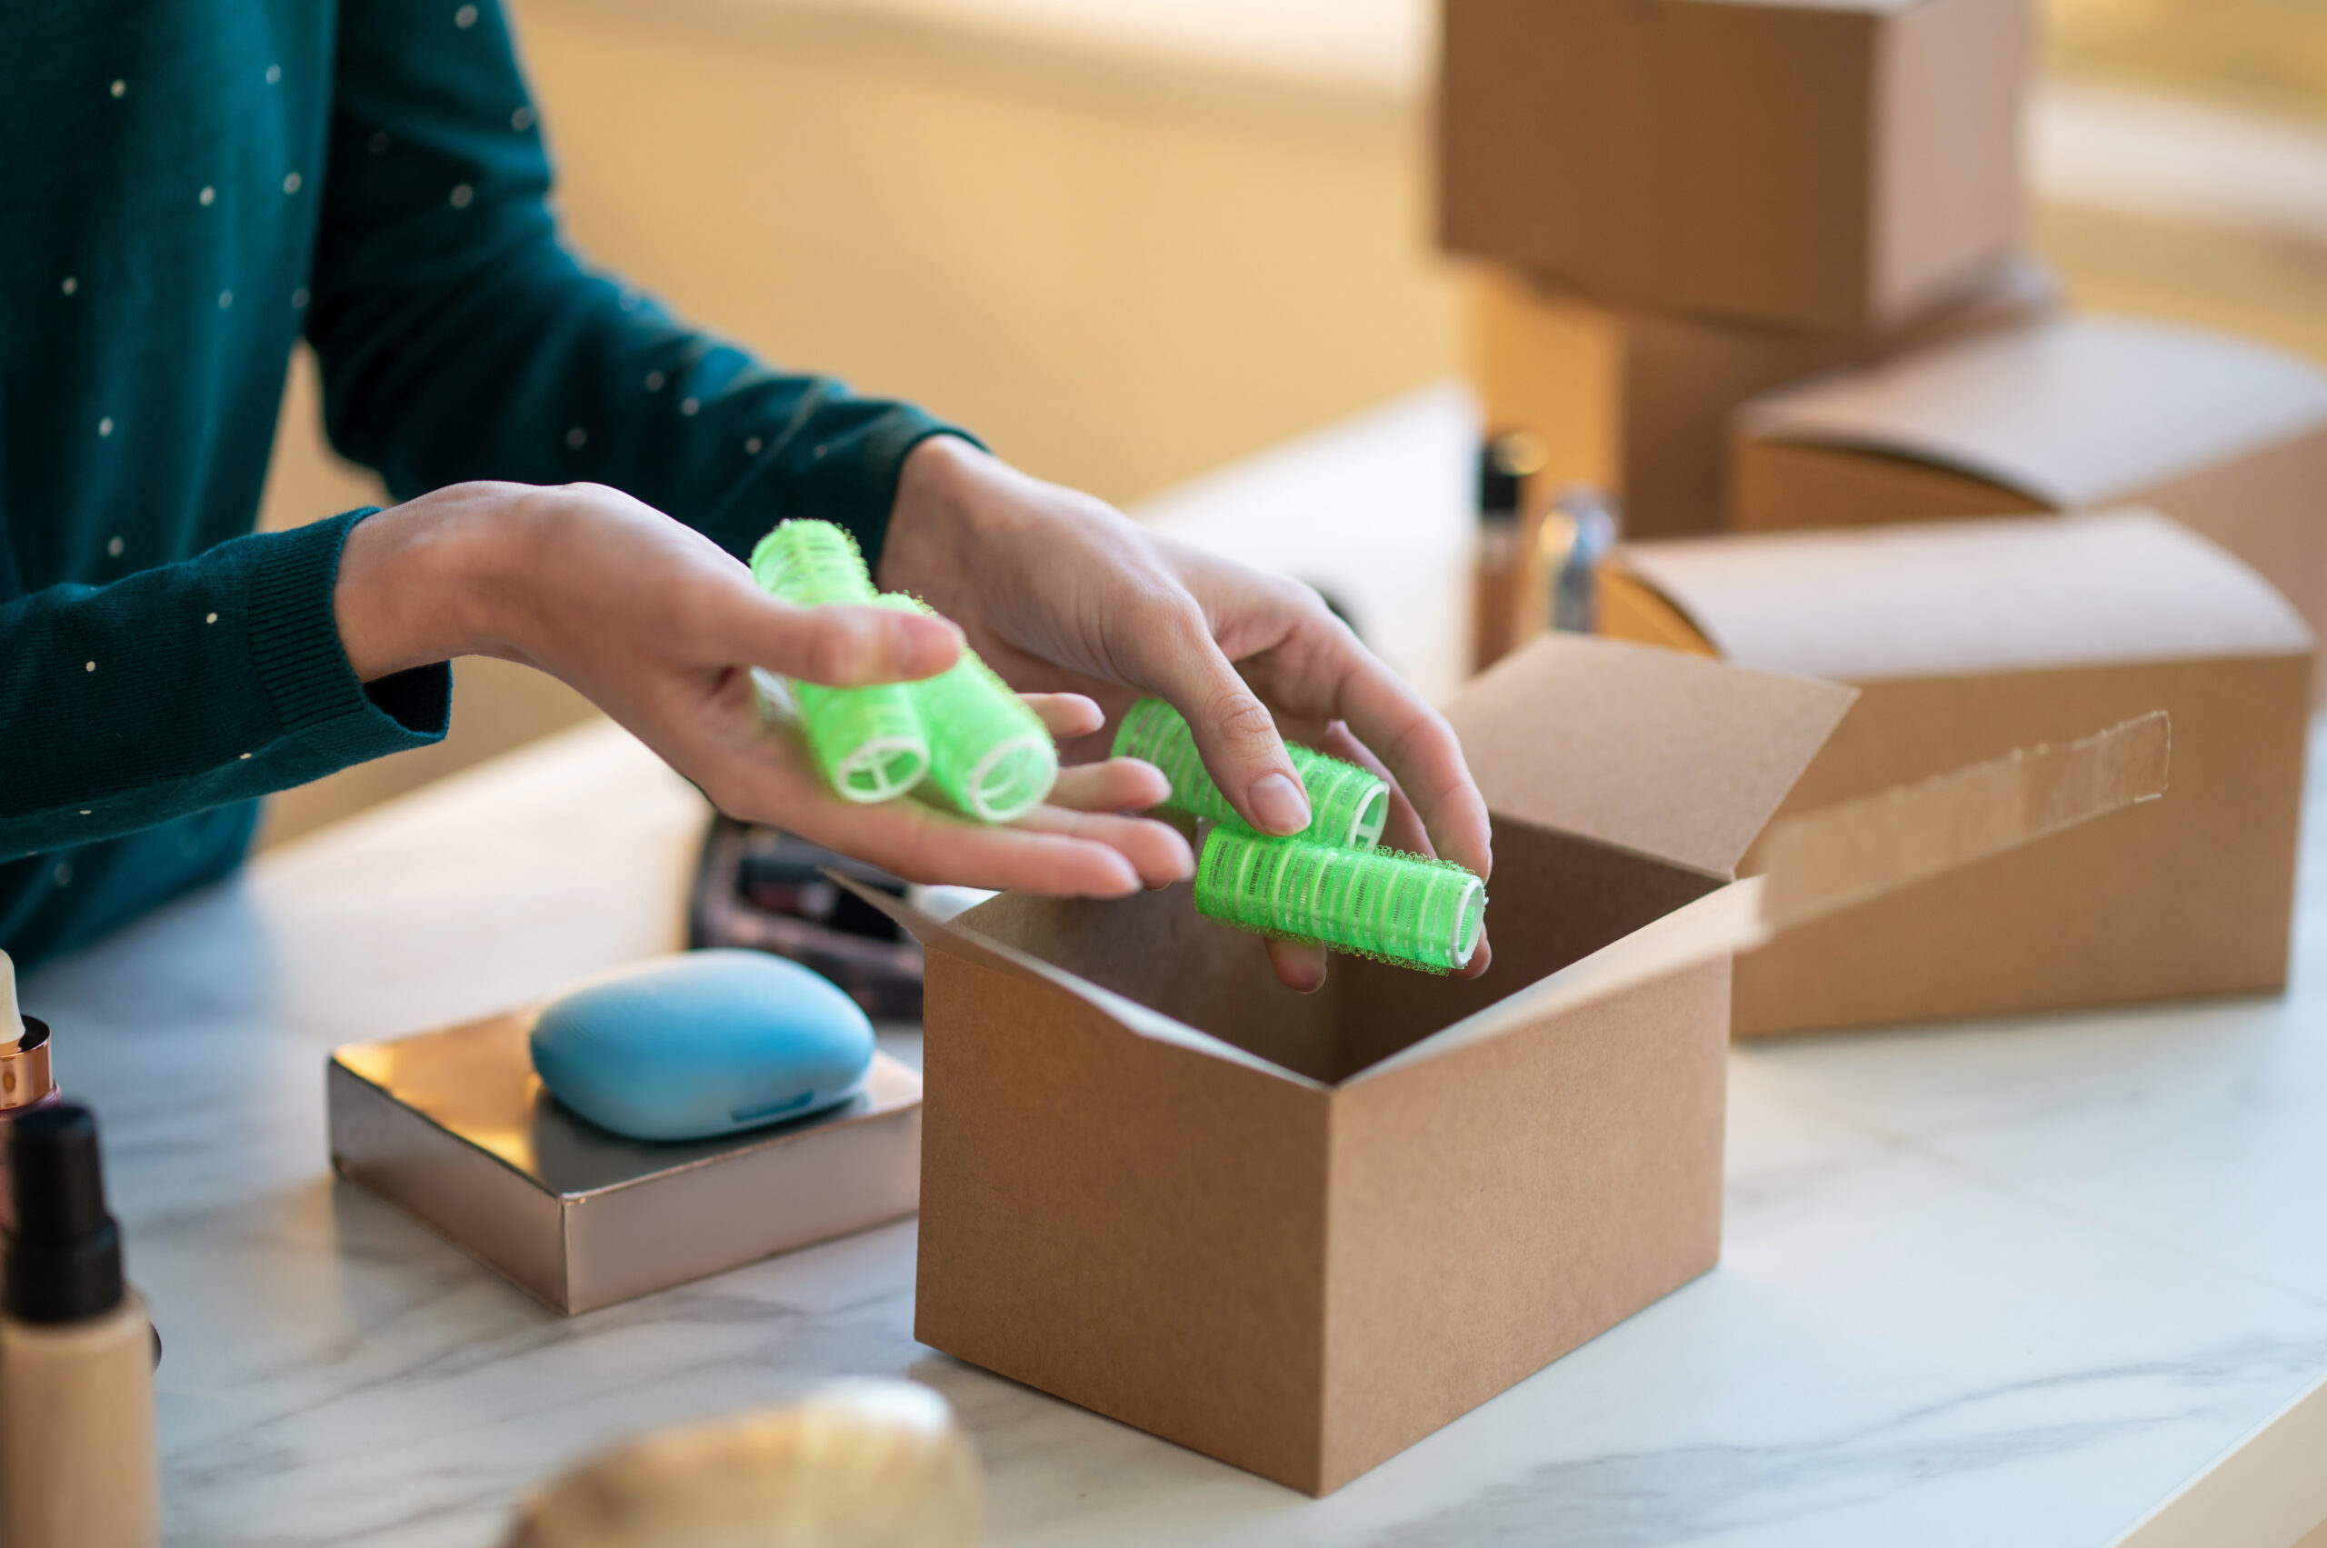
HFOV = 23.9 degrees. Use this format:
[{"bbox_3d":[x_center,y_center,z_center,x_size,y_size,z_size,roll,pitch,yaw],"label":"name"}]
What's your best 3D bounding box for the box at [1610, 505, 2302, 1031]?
[{"bbox_3d":[0.215,-0.004,1.516,0.160,0.104,0.117,-4,21,-13],"label":"box"}]

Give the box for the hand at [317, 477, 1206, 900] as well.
[{"bbox_3d":[-0.085,-0.019,1.197,0.193,0.056,0.084,17,31,12],"label":"hand"}]

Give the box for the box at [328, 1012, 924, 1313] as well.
[{"bbox_3d":[-0.129,0.088,1.356,0.112,0.030,0.105,-15,26,-36],"label":"box"}]

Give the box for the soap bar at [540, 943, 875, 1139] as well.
[{"bbox_3d":[-0.111,0.063,1.333,0.082,0.033,0.066,-11,24,-30],"label":"soap bar"}]

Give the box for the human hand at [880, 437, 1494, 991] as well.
[{"bbox_3d":[0.010,-0.015,1.275,0.163,0.073,0.083,38,19,13],"label":"human hand"}]

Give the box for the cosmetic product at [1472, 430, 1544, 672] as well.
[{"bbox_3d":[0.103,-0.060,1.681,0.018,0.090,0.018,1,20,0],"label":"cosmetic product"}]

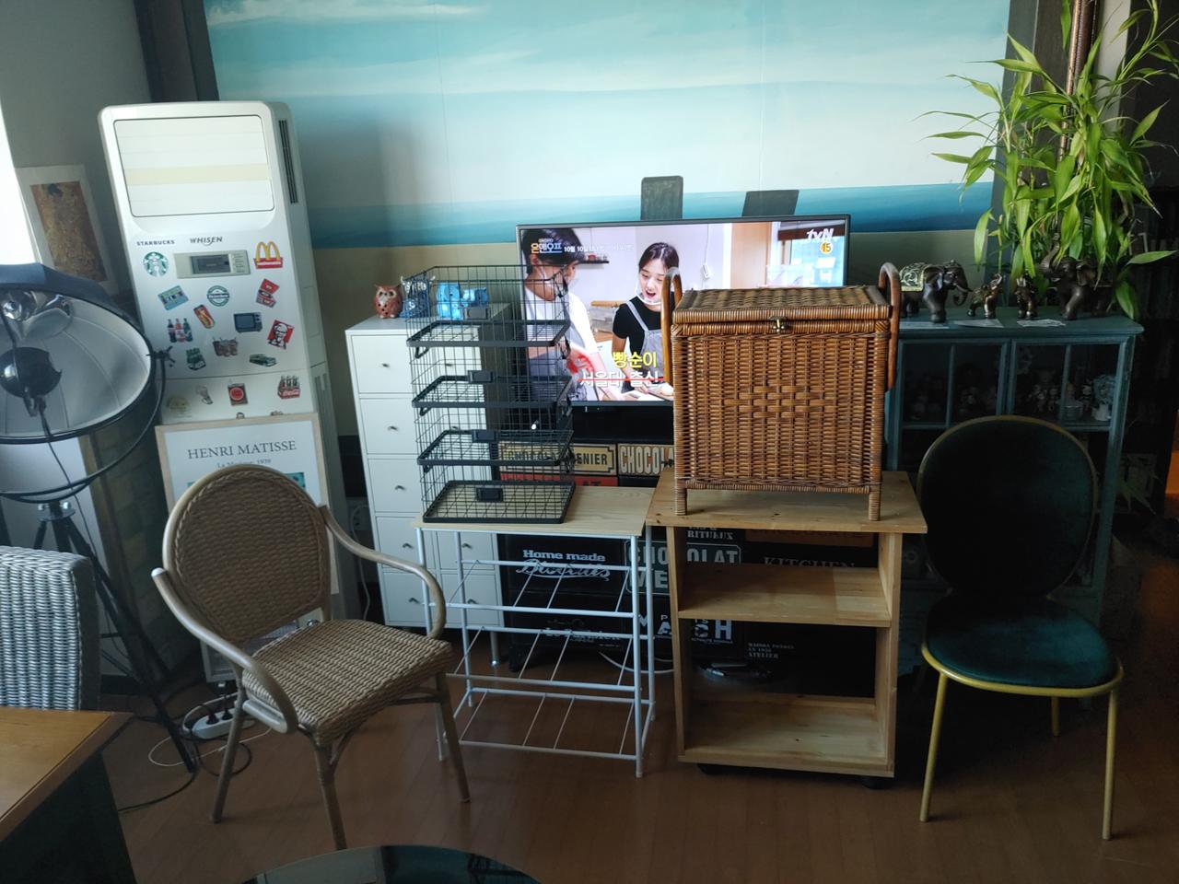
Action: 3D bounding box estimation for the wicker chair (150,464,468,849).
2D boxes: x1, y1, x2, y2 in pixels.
[{"bbox_3d":[-0.643,0.501,2.131,0.507,0.879,0.502,9,20,34],"label":"wicker chair"}]

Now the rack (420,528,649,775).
[{"bbox_3d":[-0.113,0.493,2.400,0.576,0.684,0.295,1,17,12],"label":"rack"}]

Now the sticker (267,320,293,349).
[{"bbox_3d":[-0.907,-0.315,2.601,0.059,0.072,0.008,21,15,-8],"label":"sticker"}]

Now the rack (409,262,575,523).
[{"bbox_3d":[-0.245,-0.130,2.260,0.364,0.601,0.297,-1,17,8],"label":"rack"}]

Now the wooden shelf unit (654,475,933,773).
[{"bbox_3d":[0.486,0.472,2.256,0.619,0.716,0.337,0,17,12],"label":"wooden shelf unit"}]

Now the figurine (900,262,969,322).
[{"bbox_3d":[0.958,-0.424,2.482,0.075,0.160,0.176,-18,22,-42],"label":"figurine"}]

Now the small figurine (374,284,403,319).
[{"bbox_3d":[-0.648,-0.455,2.855,0.073,0.099,0.064,-5,16,-5],"label":"small figurine"}]

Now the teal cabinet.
[{"bbox_3d":[1.152,0.186,2.602,0.629,1.095,0.355,1,17,14],"label":"teal cabinet"}]

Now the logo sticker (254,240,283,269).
[{"bbox_3d":[-0.919,-0.534,2.536,0.079,0.077,0.008,-3,16,-1],"label":"logo sticker"}]

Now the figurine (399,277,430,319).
[{"bbox_3d":[-0.554,-0.467,2.833,0.089,0.123,0.075,-4,16,-4],"label":"figurine"}]

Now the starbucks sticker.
[{"bbox_3d":[-1.229,-0.503,2.511,0.068,0.068,0.006,-6,17,-8],"label":"starbucks sticker"}]

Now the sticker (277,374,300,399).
[{"bbox_3d":[-0.896,-0.163,2.646,0.066,0.068,0.008,-3,16,-1],"label":"sticker"}]

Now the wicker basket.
[{"bbox_3d":[0.443,-0.133,2.069,0.518,0.555,0.280,1,17,13],"label":"wicker basket"}]

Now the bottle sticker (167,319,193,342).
[{"bbox_3d":[-1.188,-0.322,2.571,0.070,0.071,0.006,-6,17,-8],"label":"bottle sticker"}]

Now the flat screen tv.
[{"bbox_3d":[0.257,-0.377,2.648,0.976,0.555,0.068,1,17,14],"label":"flat screen tv"}]

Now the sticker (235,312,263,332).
[{"bbox_3d":[-0.997,-0.347,2.588,0.079,0.056,0.008,-3,16,-1],"label":"sticker"}]

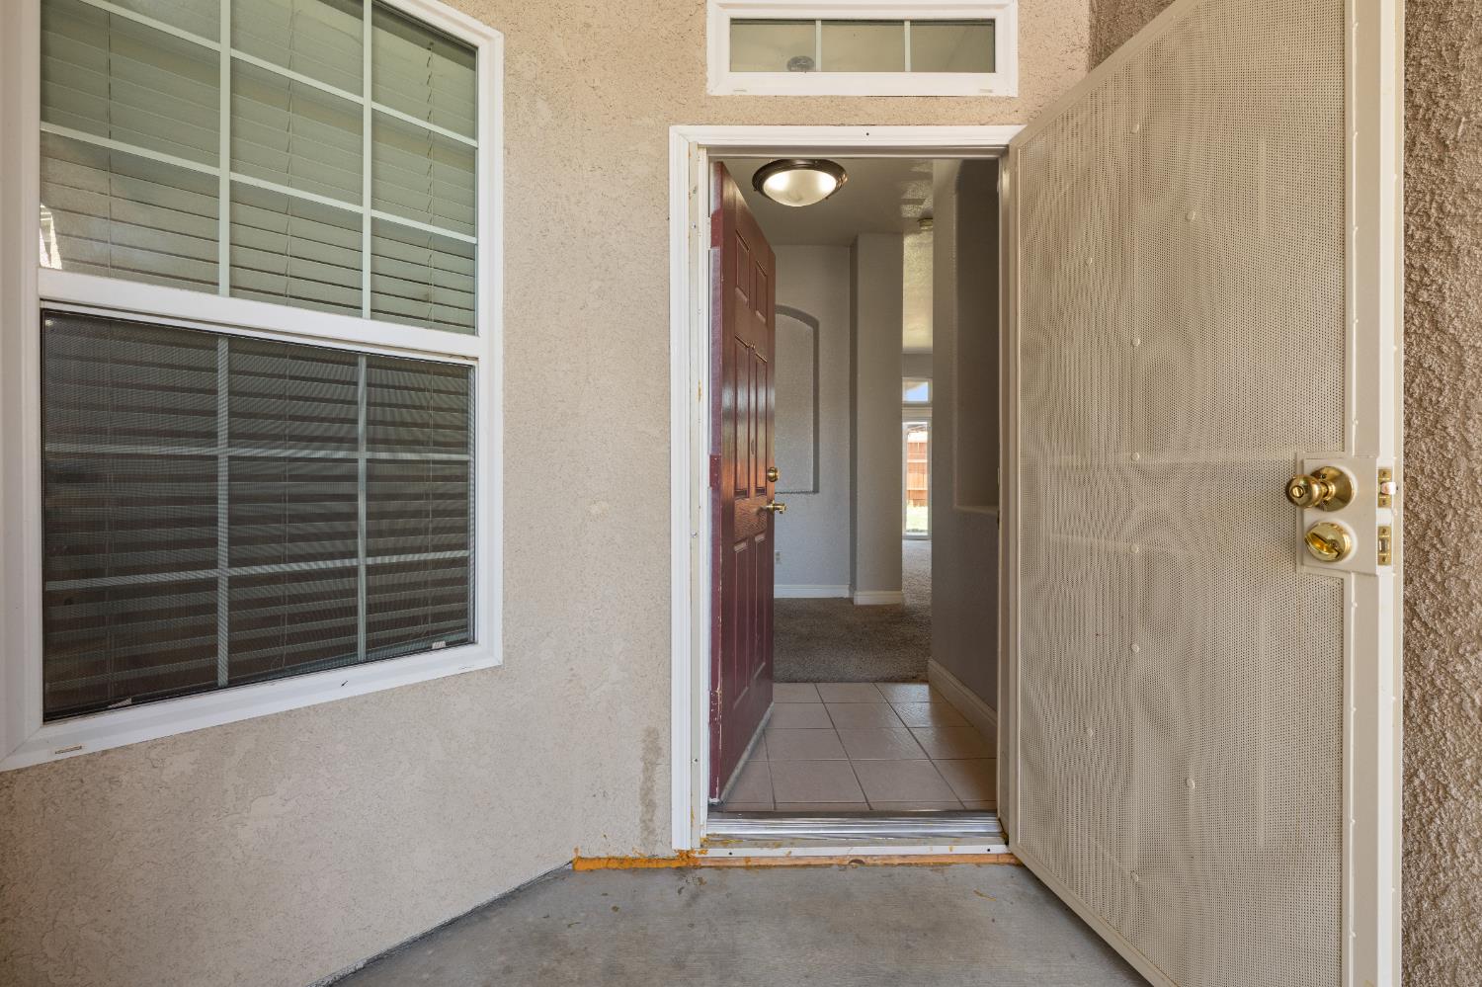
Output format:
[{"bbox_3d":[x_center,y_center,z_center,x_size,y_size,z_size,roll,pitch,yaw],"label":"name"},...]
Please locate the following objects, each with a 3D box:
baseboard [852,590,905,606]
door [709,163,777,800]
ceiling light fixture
[{"bbox_3d":[1.220,0.920,5.460,0.450,0.125,0.020,0,0,-1],"label":"baseboard"},{"bbox_3d":[0.024,-0.045,2.395,0.045,2.030,0.900,0,0,14],"label":"door"},{"bbox_3d":[0.415,-2.140,4.300,0.670,0.170,0.670,0,0,0],"label":"ceiling light fixture"}]

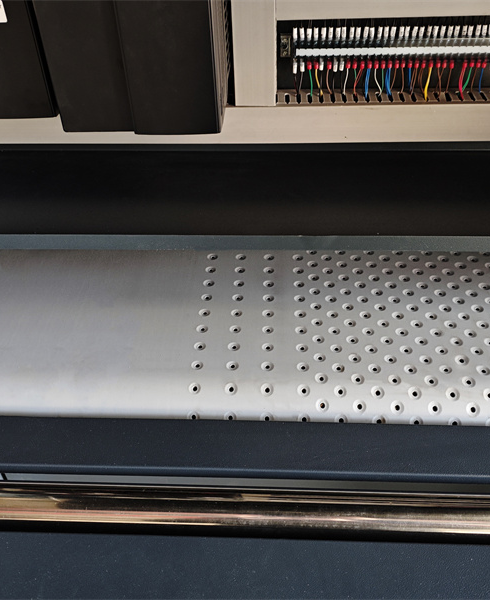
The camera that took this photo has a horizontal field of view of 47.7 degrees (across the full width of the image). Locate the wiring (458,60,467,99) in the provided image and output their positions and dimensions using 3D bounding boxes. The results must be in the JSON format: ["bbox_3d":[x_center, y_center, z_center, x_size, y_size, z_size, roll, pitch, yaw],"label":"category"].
[{"bbox_3d":[0.233,-0.235,0.594,0.008,0.037,0.015,0,36,4],"label":"wiring"}]

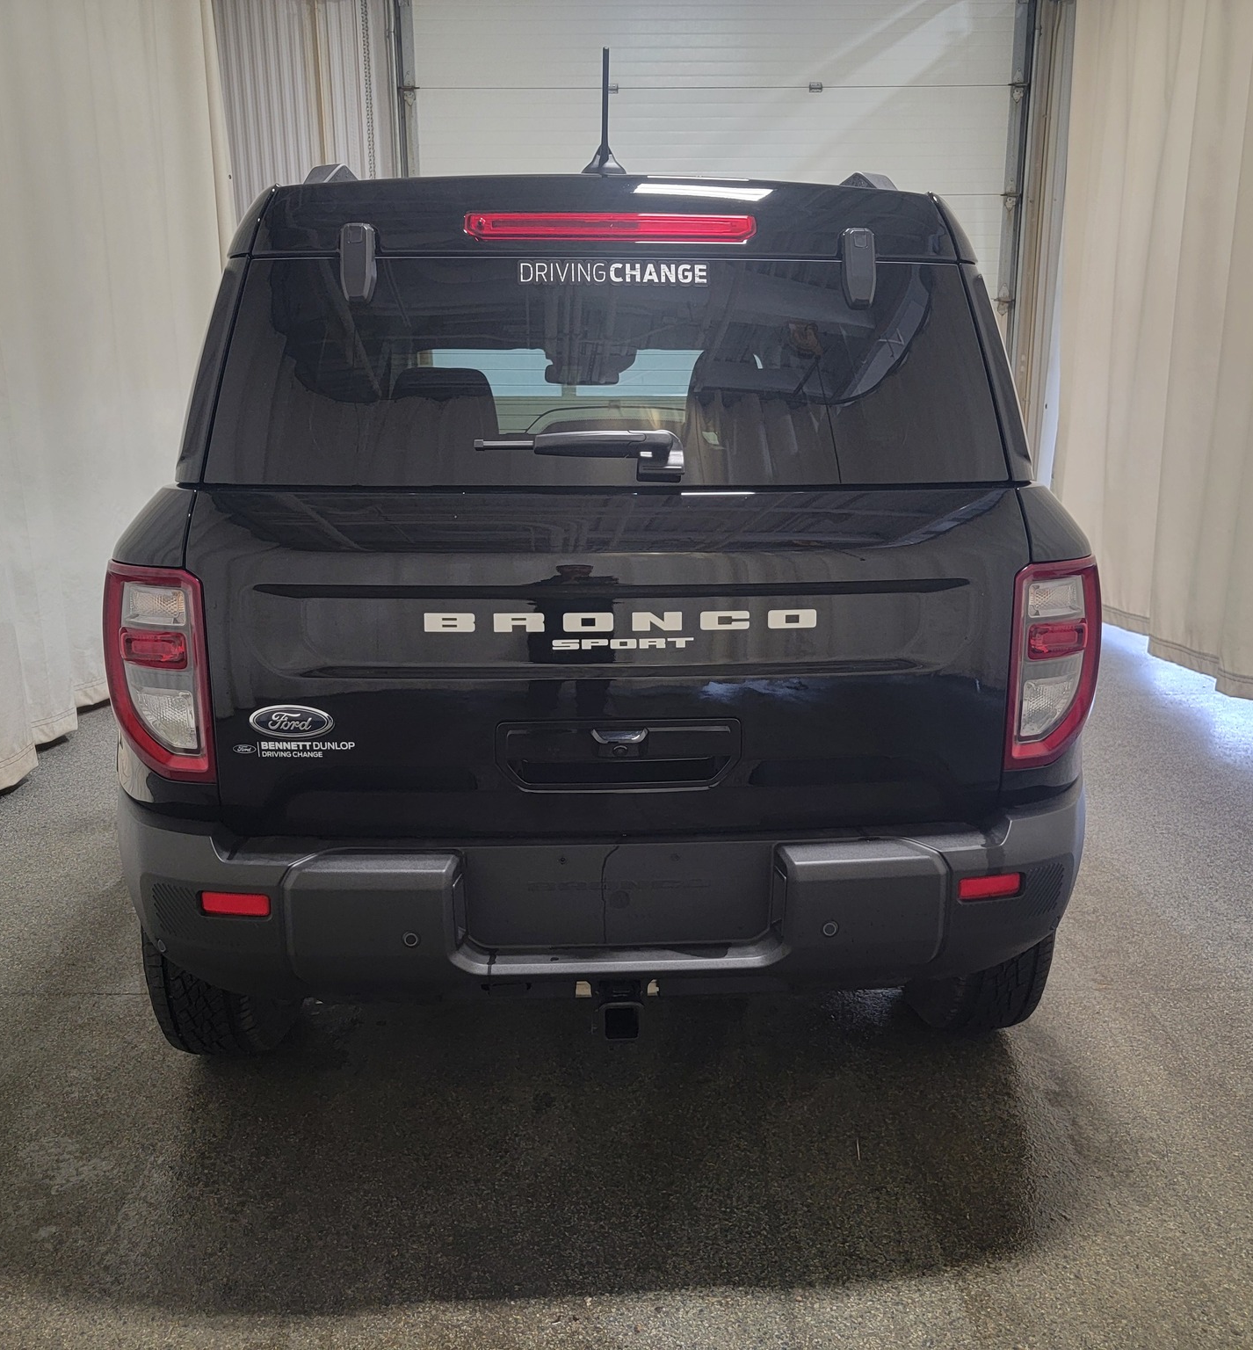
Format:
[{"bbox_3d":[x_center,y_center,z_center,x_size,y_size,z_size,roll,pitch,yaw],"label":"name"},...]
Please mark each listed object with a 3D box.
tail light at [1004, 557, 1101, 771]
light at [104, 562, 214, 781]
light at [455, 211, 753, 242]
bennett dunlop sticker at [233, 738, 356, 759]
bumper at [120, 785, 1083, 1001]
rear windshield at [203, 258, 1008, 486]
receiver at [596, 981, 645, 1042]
[{"bbox_3d":[0.710,-0.029,2.041,0.200,0.345,0.165,-1,15,-3],"label":"tail light"},{"bbox_3d":[-0.748,-0.011,1.952,0.200,0.345,0.165,-1,15,-3],"label":"light"},{"bbox_3d":[-0.025,-0.691,1.927,0.460,0.052,0.045,-1,5,-3],"label":"light"},{"bbox_3d":[-0.504,0.112,1.895,0.193,0.037,0.006,-1,12,-3],"label":"bennett dunlop sticker"},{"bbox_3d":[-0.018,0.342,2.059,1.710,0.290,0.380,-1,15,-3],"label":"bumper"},{"bbox_3d":[-0.019,-0.462,1.904,1.240,0.350,0.090,-1,-2,-3],"label":"rear windshield"},{"bbox_3d":[-0.012,0.529,2.046,0.079,0.100,0.120,-1,15,-3],"label":"receiver"}]

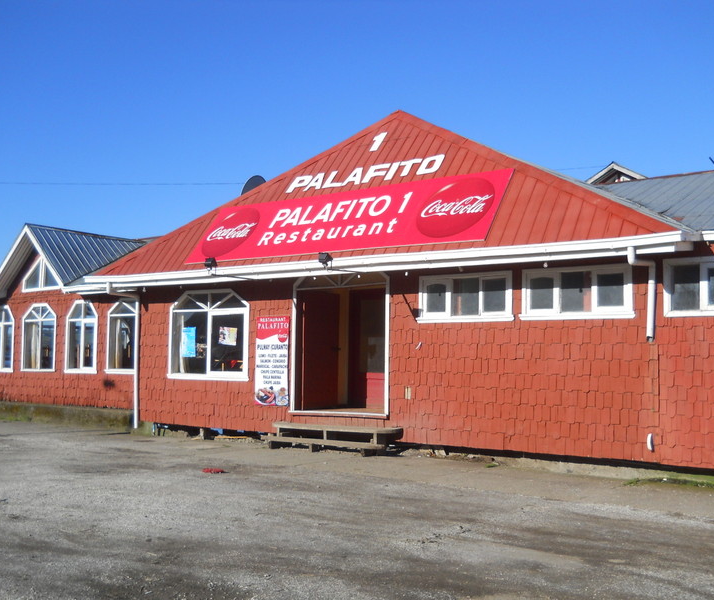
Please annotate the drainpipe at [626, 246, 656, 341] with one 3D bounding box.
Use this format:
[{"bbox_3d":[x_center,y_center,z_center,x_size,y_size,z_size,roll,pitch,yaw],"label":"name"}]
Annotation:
[{"bbox_3d":[3.632,-0.068,10.900,0.133,1.168,0.779,-2,-5,36],"label":"drainpipe"}]

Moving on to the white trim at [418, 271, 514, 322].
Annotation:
[{"bbox_3d":[1.604,-0.028,12.832,1.626,0.748,0.133,-2,-5,36],"label":"white trim"}]

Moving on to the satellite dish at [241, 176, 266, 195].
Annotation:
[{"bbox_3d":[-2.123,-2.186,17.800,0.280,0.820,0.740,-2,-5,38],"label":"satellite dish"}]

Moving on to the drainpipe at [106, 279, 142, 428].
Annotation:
[{"bbox_3d":[-4.582,1.098,16.728,0.144,2.839,0.779,-2,-5,36],"label":"drainpipe"}]

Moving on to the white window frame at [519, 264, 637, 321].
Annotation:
[{"bbox_3d":[3.023,-0.096,11.815,1.622,0.738,0.133,-2,-5,36],"label":"white window frame"}]

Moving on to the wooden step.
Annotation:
[{"bbox_3d":[-0.427,2.238,13.797,2.470,0.410,0.543,-2,-5,36],"label":"wooden step"}]

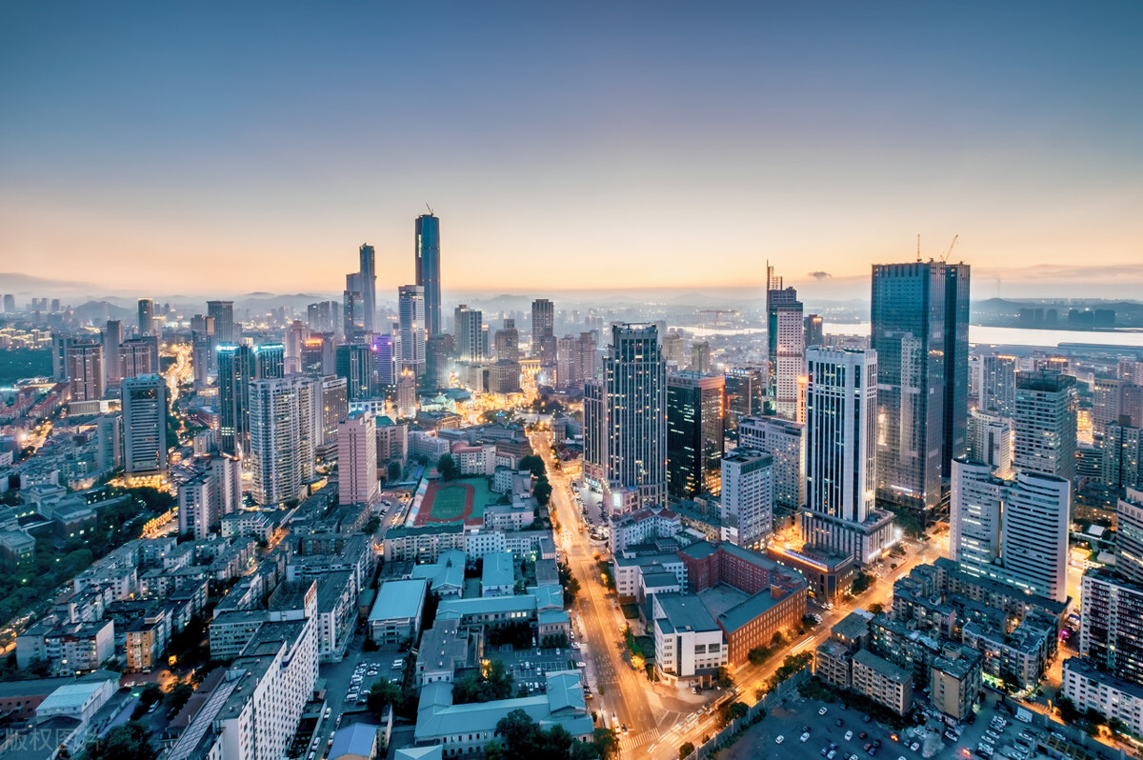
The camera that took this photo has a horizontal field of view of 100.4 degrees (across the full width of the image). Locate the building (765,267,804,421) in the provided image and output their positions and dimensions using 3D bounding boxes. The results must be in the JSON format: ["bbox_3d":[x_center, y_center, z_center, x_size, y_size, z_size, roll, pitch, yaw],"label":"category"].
[{"bbox_3d":[247.870,-18.120,550.170,29.000,206.000,33.000,1,7,7],"label":"building"}]

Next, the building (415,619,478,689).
[{"bbox_3d":[-60.000,133.500,231.000,26.000,11.000,34.000,-1,6,-8],"label":"building"}]

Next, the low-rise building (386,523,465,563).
[{"bbox_3d":[-100.090,113.560,328.390,52.500,21.500,12.000,-1,7,-9],"label":"low-rise building"}]

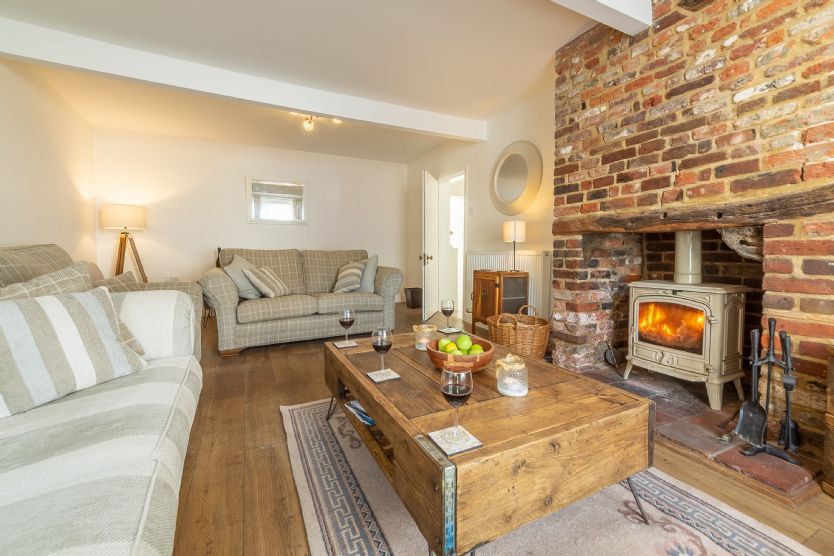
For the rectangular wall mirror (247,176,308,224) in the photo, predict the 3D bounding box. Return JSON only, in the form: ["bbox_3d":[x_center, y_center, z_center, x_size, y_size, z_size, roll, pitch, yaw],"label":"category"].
[{"bbox_3d":[-2.116,-1.161,4.943,0.840,0.690,0.035,-2,4,-27],"label":"rectangular wall mirror"}]

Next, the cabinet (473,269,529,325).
[{"bbox_3d":[0.830,0.286,3.252,0.310,0.710,0.410,-2,4,-26],"label":"cabinet"}]

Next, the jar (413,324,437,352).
[{"bbox_3d":[0.038,0.295,1.640,0.110,0.115,0.110,0,4,0],"label":"jar"}]

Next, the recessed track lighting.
[{"bbox_3d":[-1.161,-1.819,3.769,0.570,0.160,0.130,-2,4,-23],"label":"recessed track lighting"}]

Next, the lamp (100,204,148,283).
[{"bbox_3d":[-3.695,-0.161,4.144,0.500,1.487,0.480,-2,4,-23],"label":"lamp"}]

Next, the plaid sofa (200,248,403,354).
[{"bbox_3d":[-1.231,0.159,3.590,1.900,0.920,0.950,-2,4,-31],"label":"plaid sofa"}]

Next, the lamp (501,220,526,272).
[{"bbox_3d":[0.960,-0.305,3.163,0.215,0.480,0.215,0,4,0],"label":"lamp"}]

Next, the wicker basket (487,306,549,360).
[{"bbox_3d":[0.855,0.477,2.777,0.470,0.390,0.500,3,5,37],"label":"wicker basket"}]

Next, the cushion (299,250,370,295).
[{"bbox_3d":[-0.998,-0.074,3.941,0.700,0.500,0.220,-2,-10,-31],"label":"cushion"}]

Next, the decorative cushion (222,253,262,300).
[{"bbox_3d":[-1.743,-0.019,3.322,0.160,0.420,0.420,-28,-4,15],"label":"decorative cushion"}]

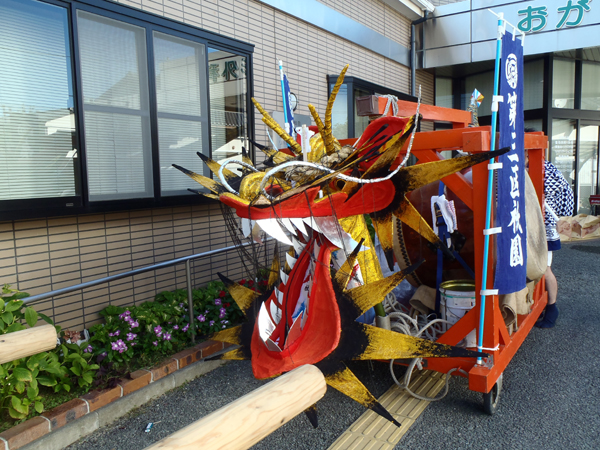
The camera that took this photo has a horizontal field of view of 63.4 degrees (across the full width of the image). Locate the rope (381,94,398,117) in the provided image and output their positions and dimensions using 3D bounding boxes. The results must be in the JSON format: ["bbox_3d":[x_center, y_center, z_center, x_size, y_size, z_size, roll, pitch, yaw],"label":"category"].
[{"bbox_3d":[0.582,-0.777,3.156,0.130,0.150,0.150,3,8,34],"label":"rope"}]

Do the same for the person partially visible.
[{"bbox_3d":[2.240,0.040,4.370,0.420,1.700,0.500,-3,7,-17],"label":"person partially visible"}]

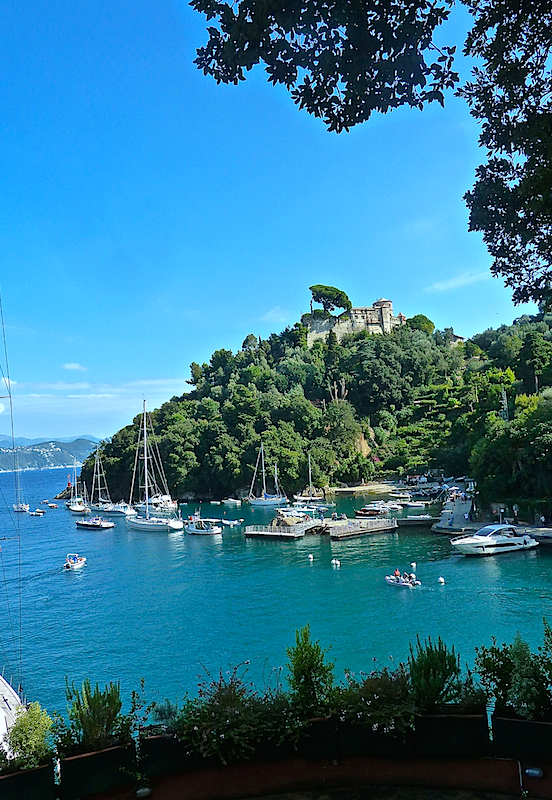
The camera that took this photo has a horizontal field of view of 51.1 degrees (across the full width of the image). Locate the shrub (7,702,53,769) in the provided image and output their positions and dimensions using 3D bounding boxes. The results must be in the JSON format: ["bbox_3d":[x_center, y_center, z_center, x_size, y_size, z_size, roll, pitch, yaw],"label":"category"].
[{"bbox_3d":[-2.520,3.429,5.906,0.469,0.619,0.450,-1,-6,-24],"label":"shrub"}]

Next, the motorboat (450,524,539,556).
[{"bbox_3d":[32.494,20.474,85.769,13.300,3.800,4.000,-1,-6,-22],"label":"motorboat"}]

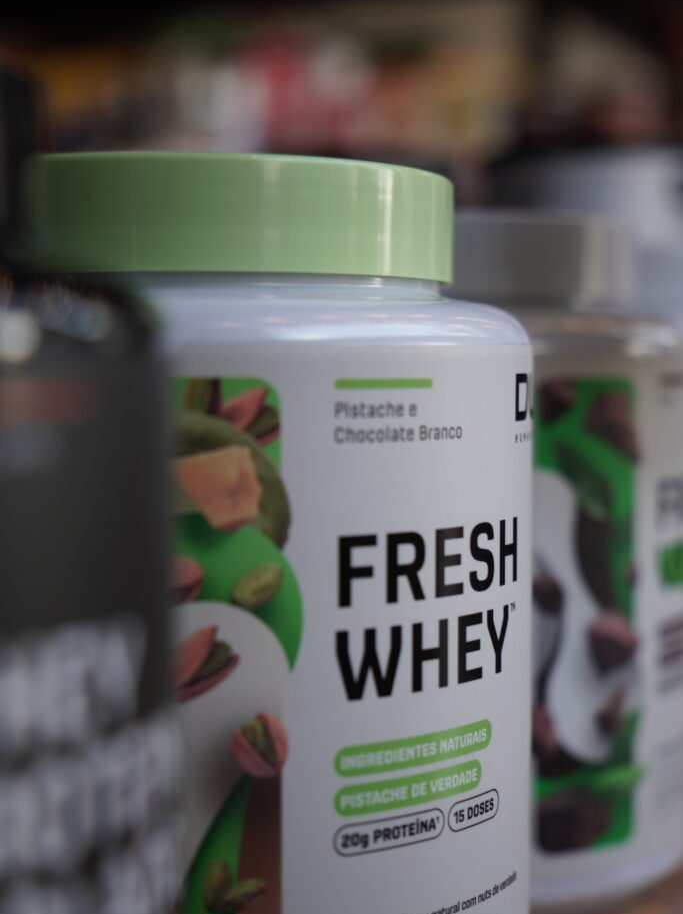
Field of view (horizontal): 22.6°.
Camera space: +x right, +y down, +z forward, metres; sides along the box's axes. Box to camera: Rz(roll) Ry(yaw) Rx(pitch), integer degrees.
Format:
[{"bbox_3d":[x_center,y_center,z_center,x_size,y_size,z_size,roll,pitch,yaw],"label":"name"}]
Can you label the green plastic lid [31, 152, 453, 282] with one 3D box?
[{"bbox_3d":[-0.028,-0.040,0.311,0.096,0.018,0.096,0,3,0],"label":"green plastic lid"}]

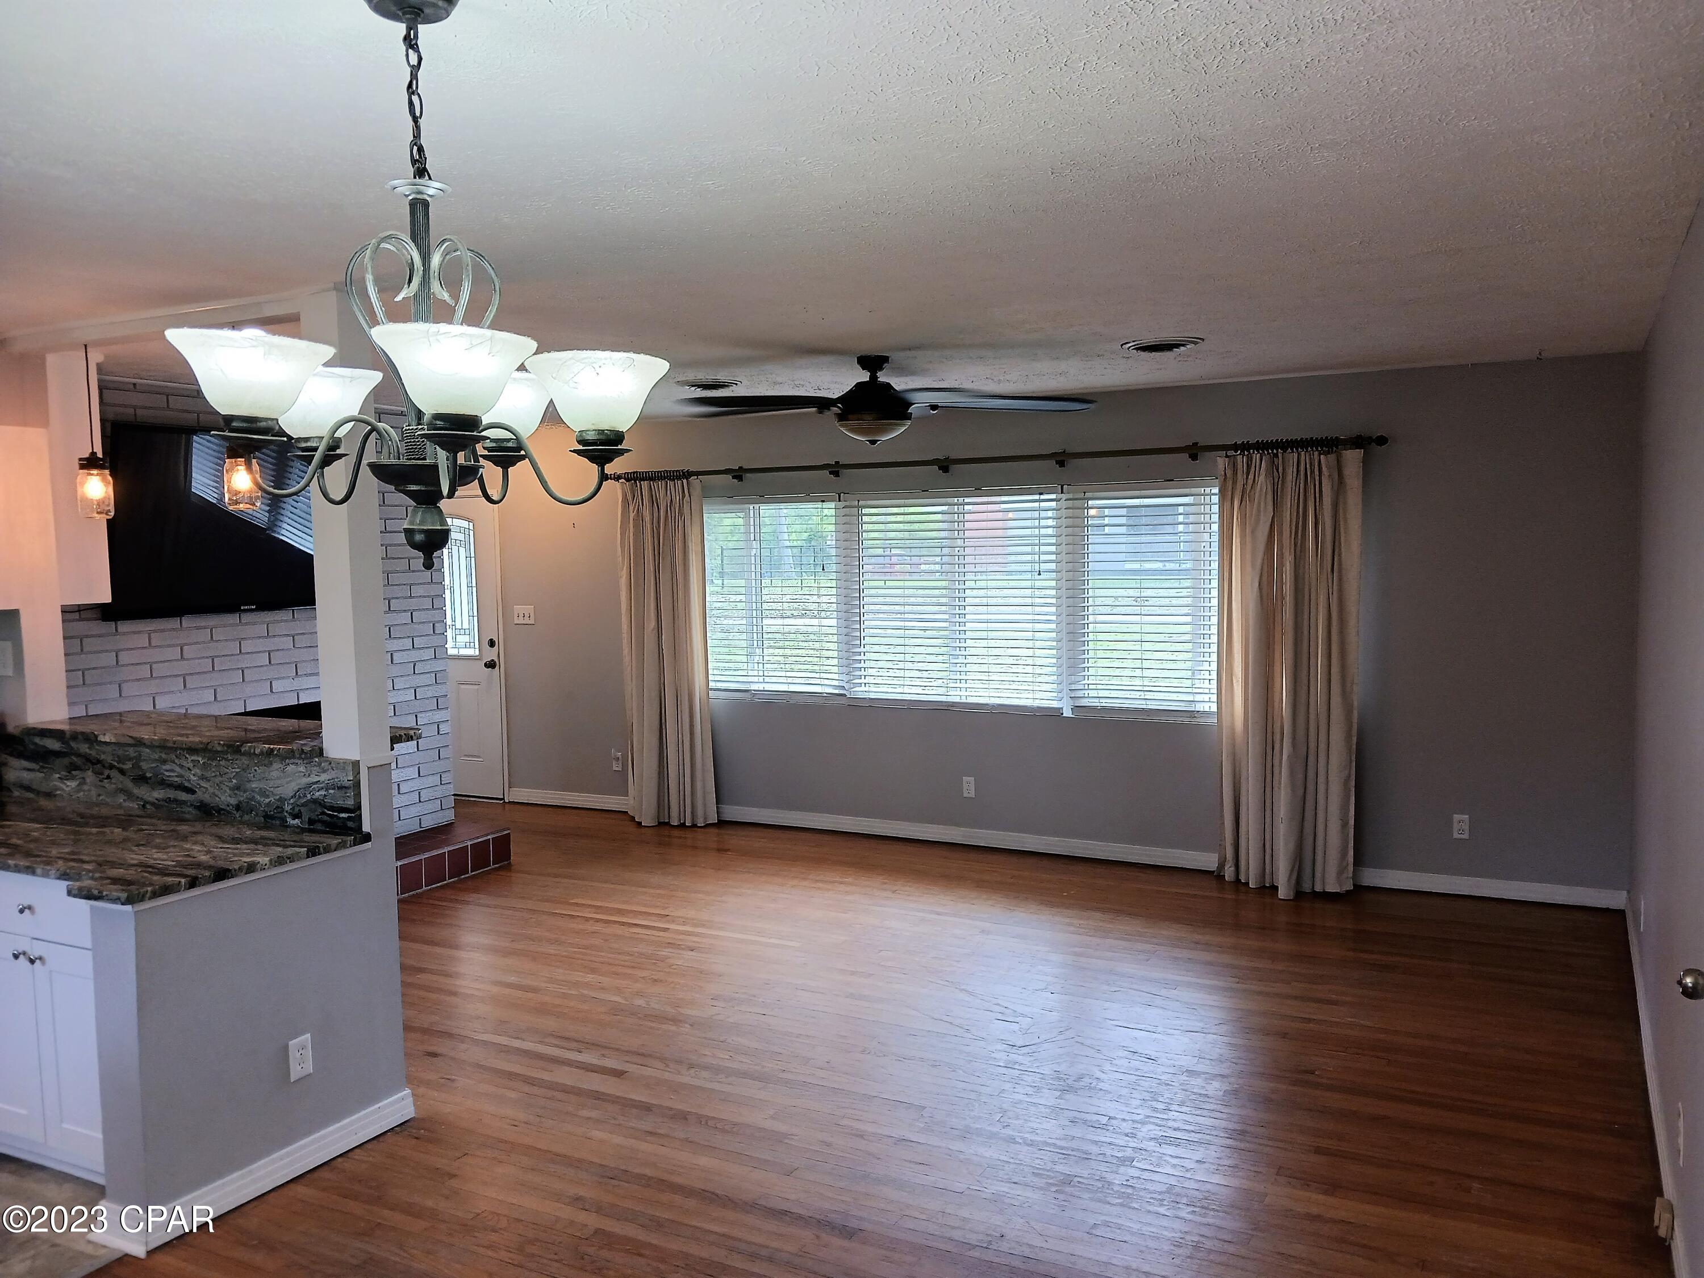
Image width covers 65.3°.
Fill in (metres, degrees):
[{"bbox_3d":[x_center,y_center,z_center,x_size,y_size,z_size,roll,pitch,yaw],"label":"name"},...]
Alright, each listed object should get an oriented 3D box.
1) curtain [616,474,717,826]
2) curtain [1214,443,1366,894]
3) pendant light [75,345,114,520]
[{"bbox_3d":[-1.123,0.082,8.022,0.606,2.092,0.189,1,4,28],"label":"curtain"},{"bbox_3d":[2.055,0.156,6.296,0.644,2.063,0.199,1,4,28],"label":"curtain"},{"bbox_3d":[-2.463,-0.668,4.301,0.099,0.560,0.099,1,4,28],"label":"pendant light"}]

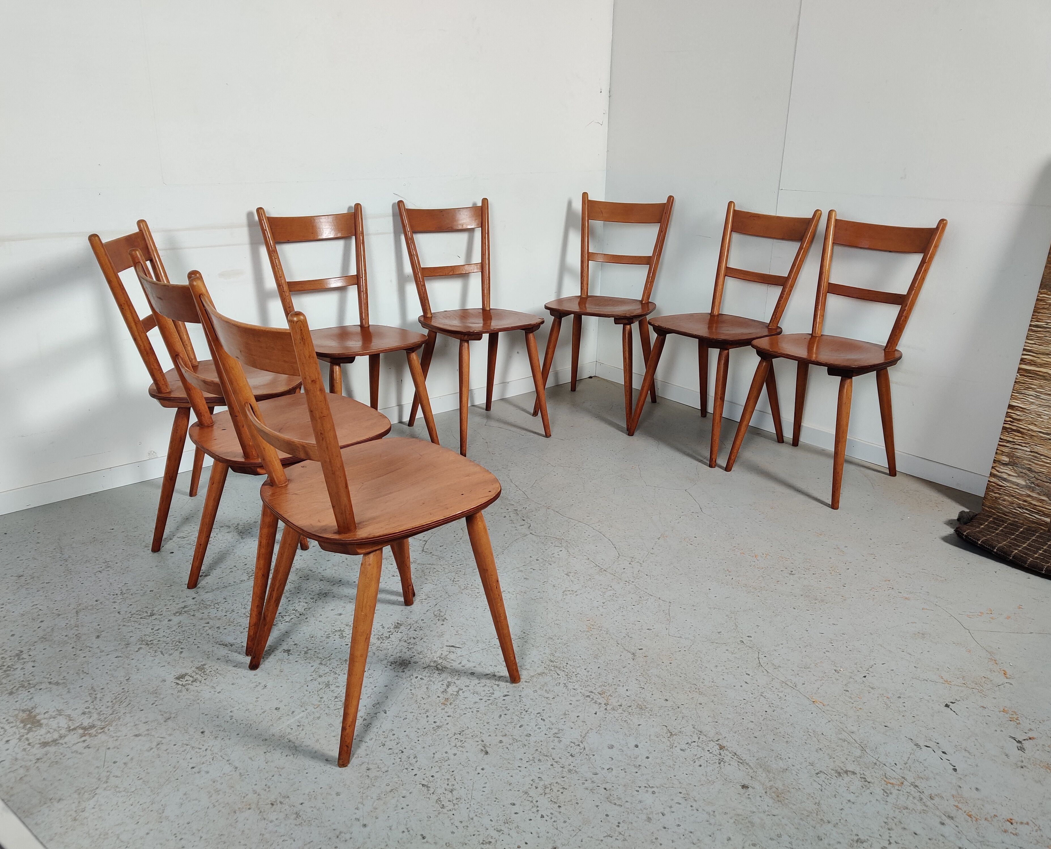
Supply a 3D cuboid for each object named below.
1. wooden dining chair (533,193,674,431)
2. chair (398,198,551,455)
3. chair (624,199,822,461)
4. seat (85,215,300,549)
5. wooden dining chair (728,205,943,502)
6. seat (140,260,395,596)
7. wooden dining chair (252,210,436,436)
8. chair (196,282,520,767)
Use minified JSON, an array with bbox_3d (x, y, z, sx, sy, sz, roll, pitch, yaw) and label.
[{"bbox_3d":[0.310,-0.459,3.455,0.417,0.825,0.456,9,21,22],"label":"wooden dining chair"},{"bbox_3d":[-0.178,-0.372,3.176,0.417,0.825,0.456,-12,23,-34],"label":"chair"},{"bbox_3d":[0.693,-0.342,3.131,0.456,0.825,0.417,-13,24,-36],"label":"chair"},{"bbox_3d":[-0.820,-0.118,2.403,0.456,0.825,0.417,-1,19,-5],"label":"seat"},{"bbox_3d":[0.983,-0.232,2.826,0.456,0.825,0.417,-15,25,-39],"label":"wooden dining chair"},{"bbox_3d":[-0.560,0.021,2.014,0.456,0.825,0.417,-14,24,-37],"label":"seat"},{"bbox_3d":[-0.562,-0.275,2.873,0.417,0.825,0.456,-16,25,-40],"label":"wooden dining chair"},{"bbox_3d":[-0.304,0.133,1.698,0.456,0.825,0.417,-15,25,-39],"label":"chair"}]

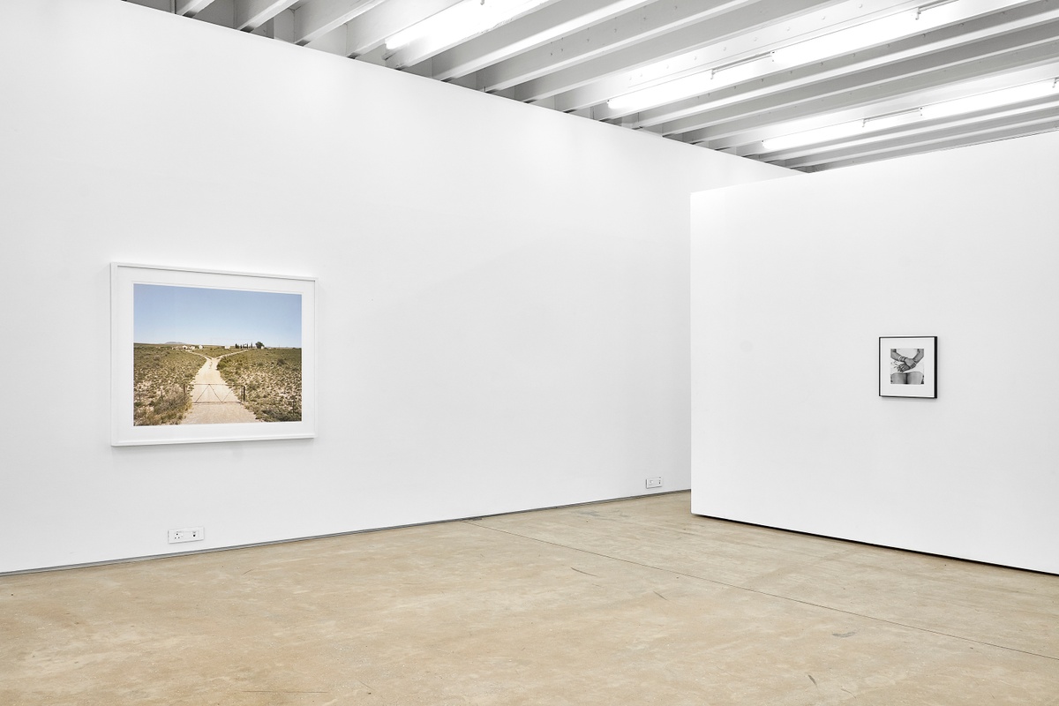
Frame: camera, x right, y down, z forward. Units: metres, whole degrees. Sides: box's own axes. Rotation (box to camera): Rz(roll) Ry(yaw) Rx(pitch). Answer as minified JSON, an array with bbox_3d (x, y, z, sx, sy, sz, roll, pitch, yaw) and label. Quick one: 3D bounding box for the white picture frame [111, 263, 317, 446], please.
[{"bbox_3d":[-2.440,0.030,7.476,1.650,1.350,0.060,1,-1,-41],"label":"white picture frame"}]

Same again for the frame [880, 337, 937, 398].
[{"bbox_3d":[3.045,0.116,7.571,0.028,0.482,0.479,1,-1,-41],"label":"frame"}]

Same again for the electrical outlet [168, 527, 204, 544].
[{"bbox_3d":[-2.666,1.414,7.309,0.282,0.104,0.012,1,-1,-41],"label":"electrical outlet"}]

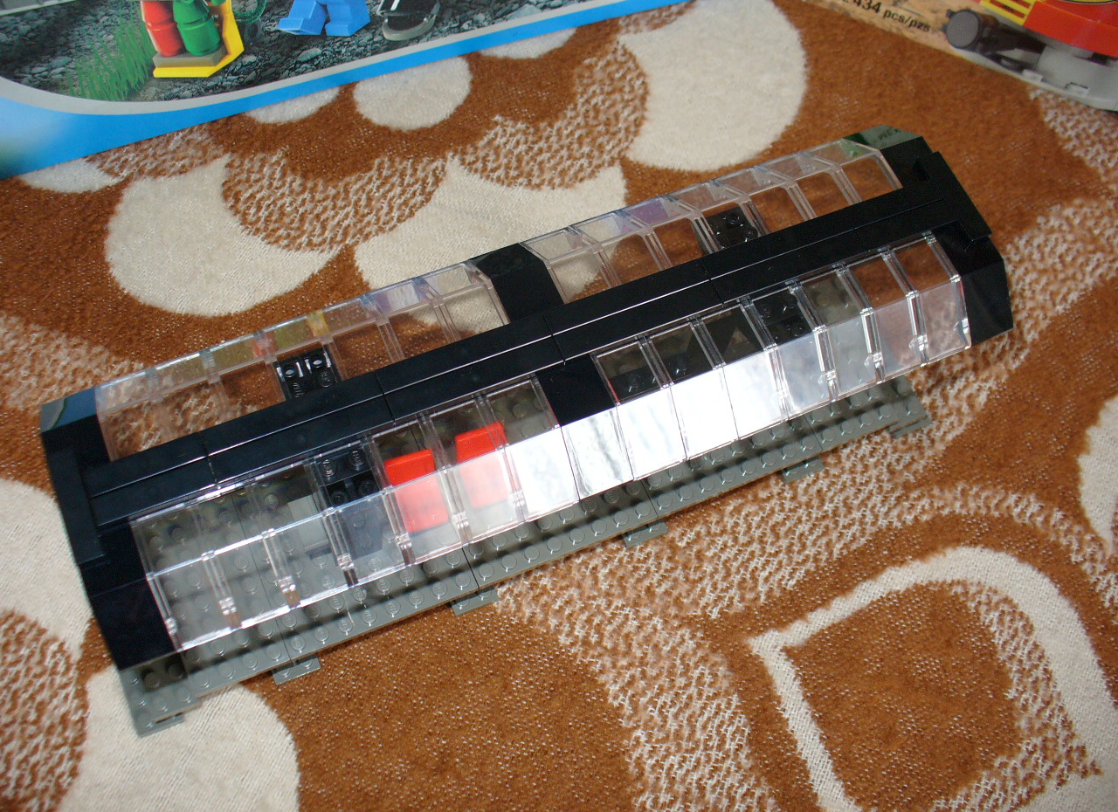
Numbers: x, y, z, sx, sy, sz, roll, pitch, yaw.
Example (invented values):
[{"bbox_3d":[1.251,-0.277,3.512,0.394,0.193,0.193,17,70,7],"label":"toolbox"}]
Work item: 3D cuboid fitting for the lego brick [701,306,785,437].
[{"bbox_3d":[0.050,-0.011,0.333,0.016,0.015,0.035,-20,69,-13],"label":"lego brick"}]

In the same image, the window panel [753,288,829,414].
[{"bbox_3d":[0.065,-0.016,0.337,0.016,0.015,0.035,-20,69,-13],"label":"window panel"}]

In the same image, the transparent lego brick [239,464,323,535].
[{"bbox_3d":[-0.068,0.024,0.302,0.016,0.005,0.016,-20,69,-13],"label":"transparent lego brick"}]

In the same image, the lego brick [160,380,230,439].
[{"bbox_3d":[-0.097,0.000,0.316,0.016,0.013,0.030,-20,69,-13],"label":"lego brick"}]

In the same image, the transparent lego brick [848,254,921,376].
[{"bbox_3d":[0.093,-0.027,0.344,0.016,0.015,0.035,-20,69,-13],"label":"transparent lego brick"}]

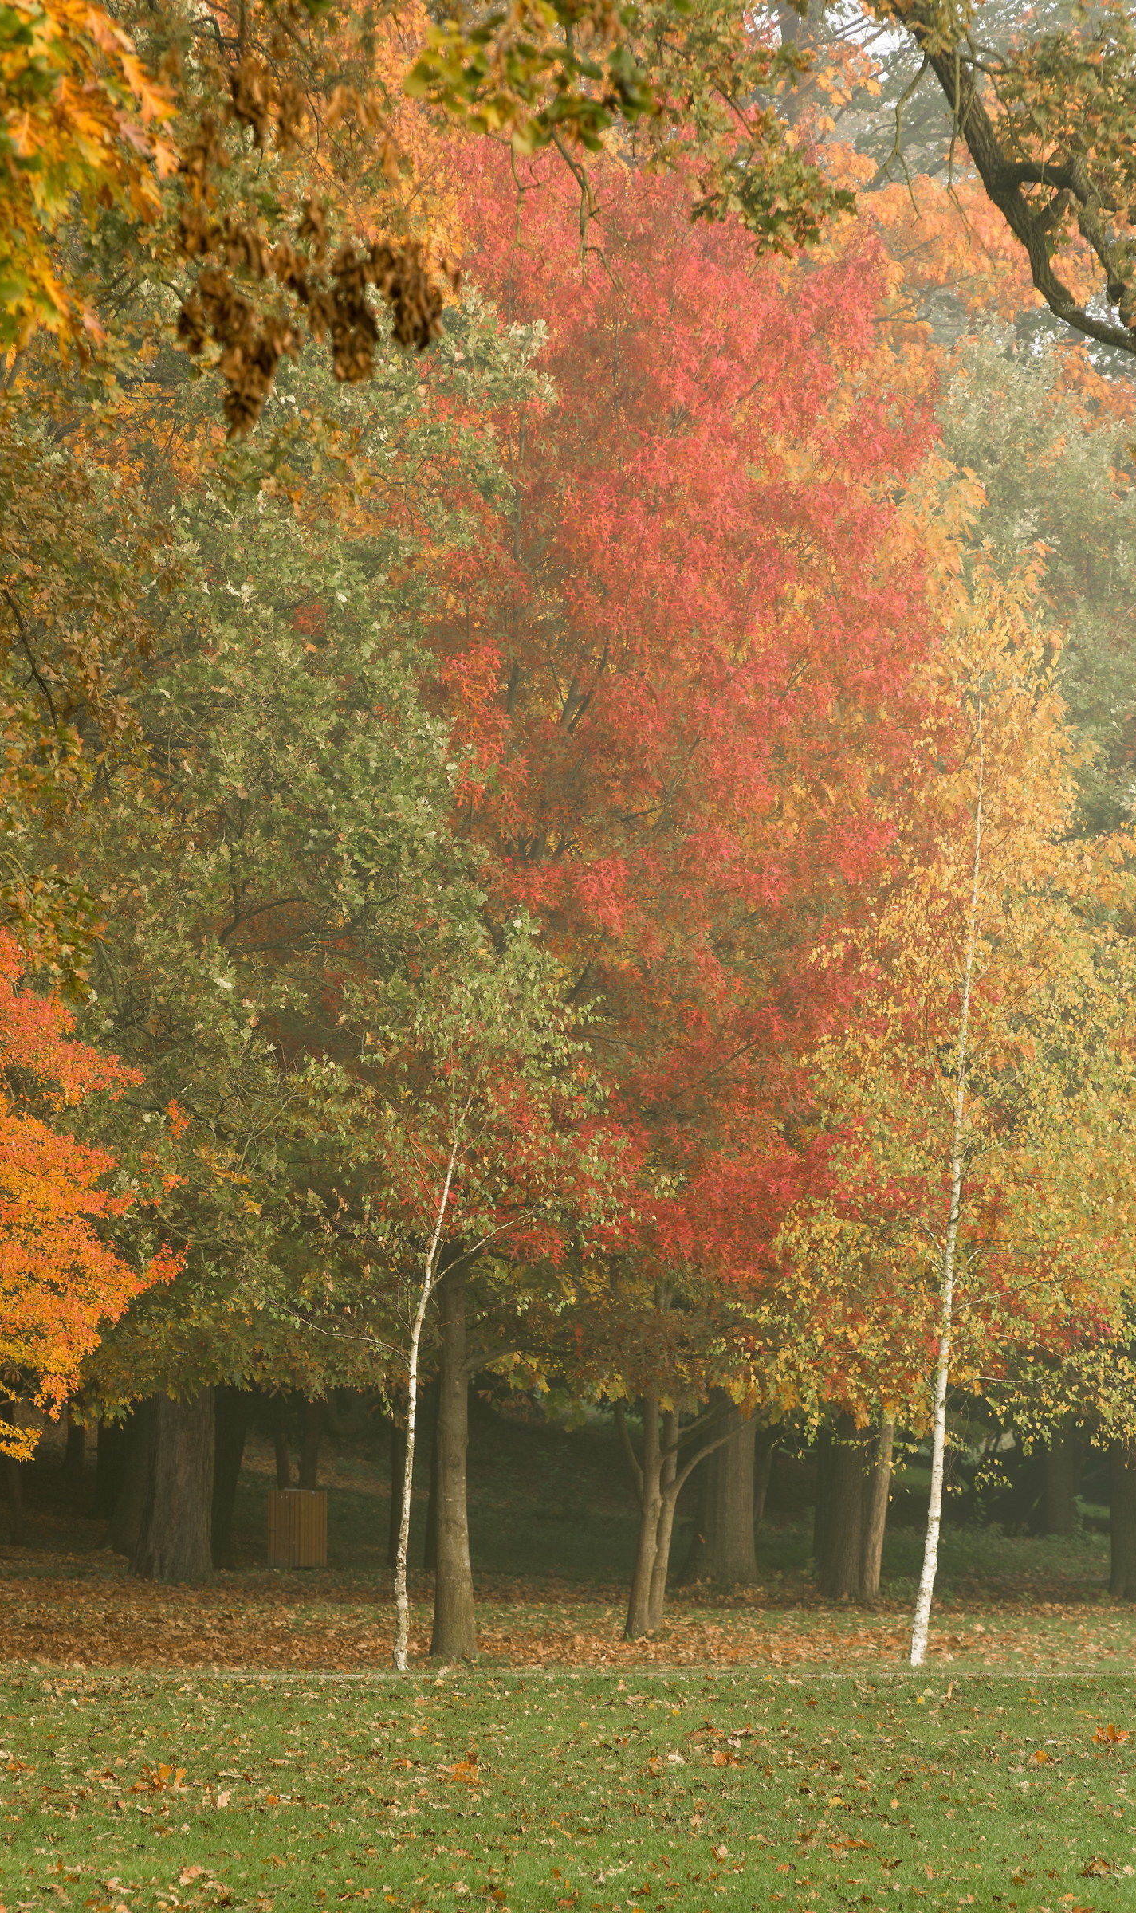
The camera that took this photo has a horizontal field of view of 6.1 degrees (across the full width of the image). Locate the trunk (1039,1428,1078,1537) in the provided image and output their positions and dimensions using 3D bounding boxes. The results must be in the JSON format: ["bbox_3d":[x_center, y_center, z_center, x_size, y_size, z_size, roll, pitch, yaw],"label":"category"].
[{"bbox_3d":[6.536,6.985,143.000,0.498,1.594,0.498,0,-3,0],"label":"trunk"}]

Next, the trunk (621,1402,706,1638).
[{"bbox_3d":[0.981,5.787,110.000,0.889,2.422,0.533,0,-3,0],"label":"trunk"}]

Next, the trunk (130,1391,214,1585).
[{"bbox_3d":[-4.247,5.657,115.000,0.865,2.163,0.801,0,-3,0],"label":"trunk"}]

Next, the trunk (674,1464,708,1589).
[{"bbox_3d":[1.507,6.708,128.000,0.482,1.623,0.482,0,-3,0],"label":"trunk"}]

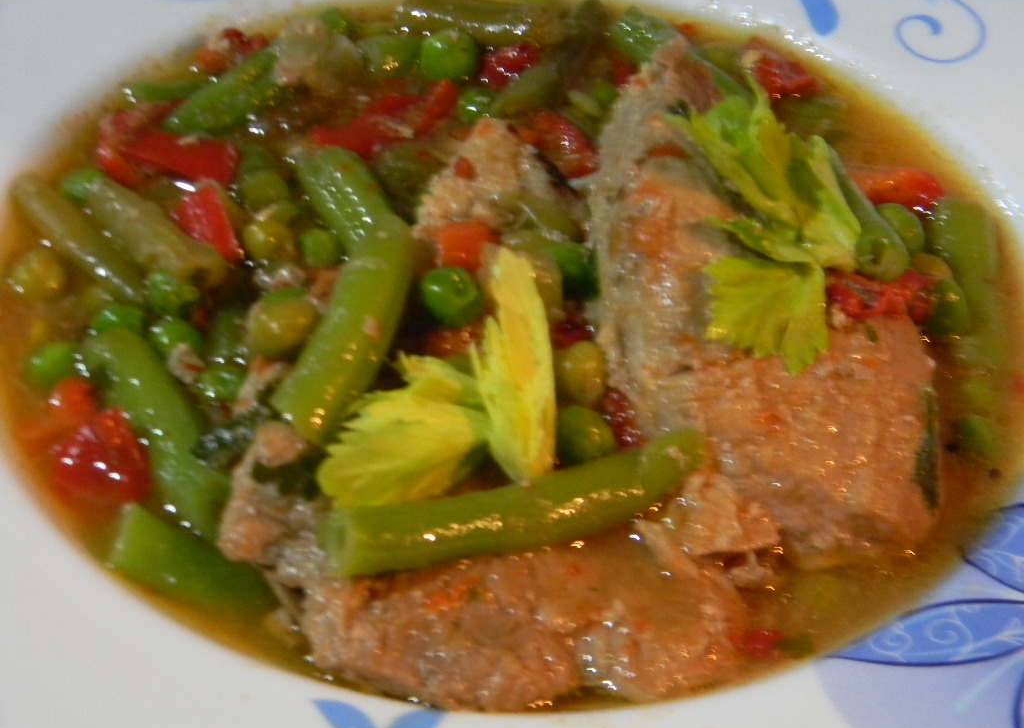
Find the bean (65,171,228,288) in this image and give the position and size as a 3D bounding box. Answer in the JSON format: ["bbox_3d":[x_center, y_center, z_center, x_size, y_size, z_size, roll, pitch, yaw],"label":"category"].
[{"bbox_3d":[-0.056,-0.021,0.378,0.031,0.009,0.009,32,49,28],"label":"bean"}]

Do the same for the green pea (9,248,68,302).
[{"bbox_3d":[-0.072,-0.013,0.371,0.009,0.009,0.009,4,42,0],"label":"green pea"}]

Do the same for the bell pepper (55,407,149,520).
[{"bbox_3d":[-0.056,0.013,0.335,0.013,0.009,0.013,-3,43,-7],"label":"bell pepper"}]

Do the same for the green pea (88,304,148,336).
[{"bbox_3d":[-0.058,-0.006,0.362,0.009,0.008,0.009,4,42,0],"label":"green pea"}]

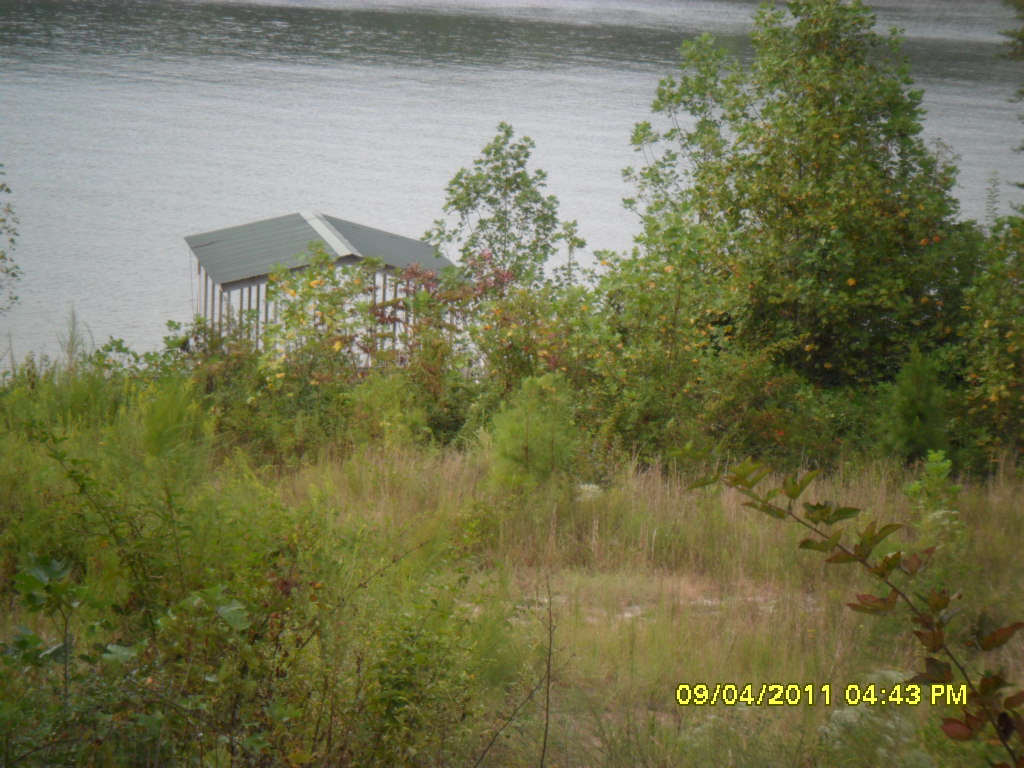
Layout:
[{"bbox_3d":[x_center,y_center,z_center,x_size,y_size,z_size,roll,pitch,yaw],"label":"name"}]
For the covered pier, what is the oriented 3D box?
[{"bbox_3d":[-5.390,-2.654,117.282,7.500,3.700,8.250,0,11,-12],"label":"covered pier"}]

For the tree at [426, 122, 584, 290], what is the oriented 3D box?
[{"bbox_3d":[-0.274,-2.523,88.609,3.500,6.600,3.400,3,11,0],"label":"tree"}]

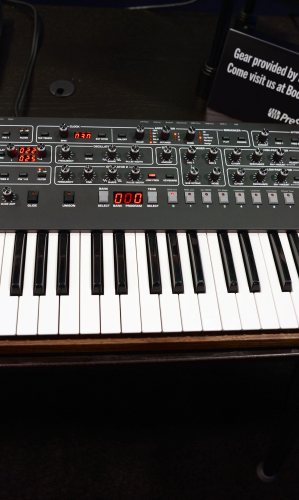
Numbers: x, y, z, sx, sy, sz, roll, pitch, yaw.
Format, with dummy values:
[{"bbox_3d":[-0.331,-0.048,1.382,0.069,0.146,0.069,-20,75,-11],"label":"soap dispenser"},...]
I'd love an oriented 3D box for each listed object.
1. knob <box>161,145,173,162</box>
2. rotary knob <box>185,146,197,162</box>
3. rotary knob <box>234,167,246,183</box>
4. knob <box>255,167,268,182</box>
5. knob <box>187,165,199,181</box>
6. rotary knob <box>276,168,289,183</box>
[{"bbox_3d":[0.024,-0.133,0.685,0.013,0.015,0.013,0,64,-7],"label":"knob"},{"bbox_3d":[0.057,-0.133,0.688,0.013,0.016,0.013,0,65,-7],"label":"rotary knob"},{"bbox_3d":[0.122,-0.103,0.682,0.013,0.016,0.013,0,65,-7],"label":"rotary knob"},{"bbox_3d":[0.154,-0.103,0.684,0.012,0.015,0.012,0,65,-7],"label":"knob"},{"bbox_3d":[0.059,-0.103,0.675,0.013,0.015,0.013,0,64,-7],"label":"knob"},{"bbox_3d":[0.184,-0.103,0.688,0.012,0.015,0.012,0,65,-7],"label":"rotary knob"}]

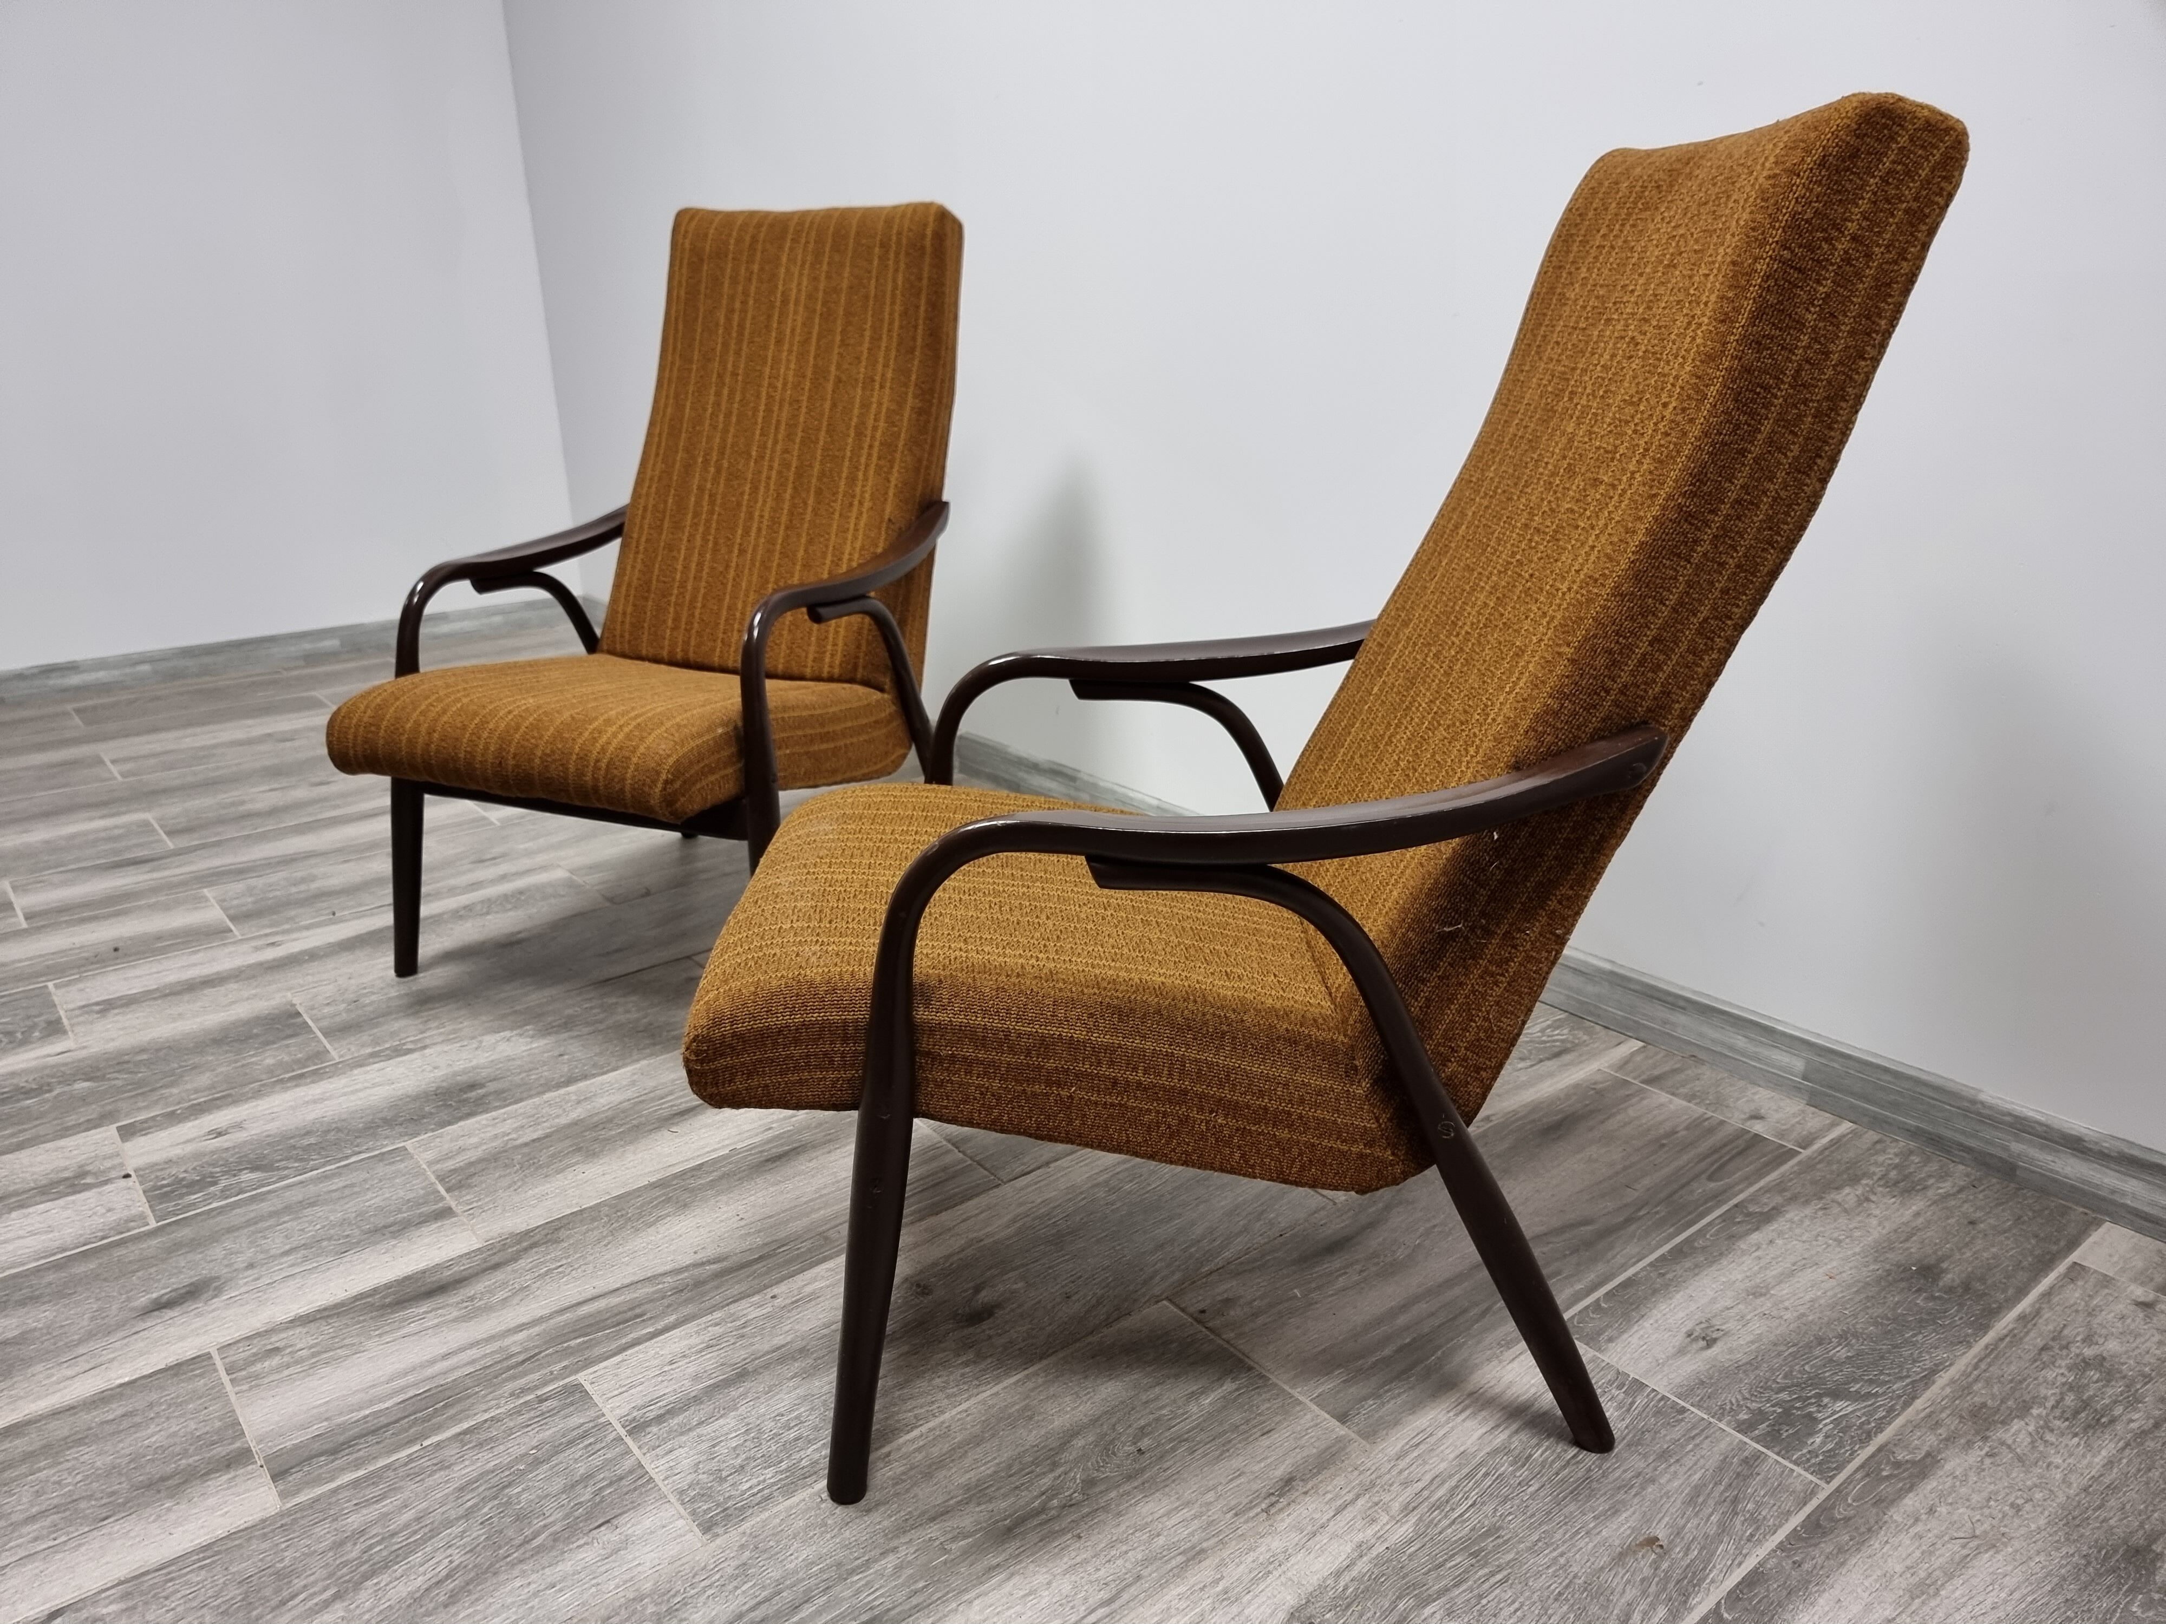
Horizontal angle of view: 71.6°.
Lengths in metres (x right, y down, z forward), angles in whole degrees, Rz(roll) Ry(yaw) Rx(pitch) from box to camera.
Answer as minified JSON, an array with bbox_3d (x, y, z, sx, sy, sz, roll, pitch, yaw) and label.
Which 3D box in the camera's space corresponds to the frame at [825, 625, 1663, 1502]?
[{"bbox_3d":[0.108,0.141,1.319,0.615,0.588,0.607,0,19,-2],"label":"frame"}]

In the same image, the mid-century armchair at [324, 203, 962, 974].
[{"bbox_3d":[-0.525,-0.306,2.024,0.607,0.975,0.826,7,20,20],"label":"mid-century armchair"}]

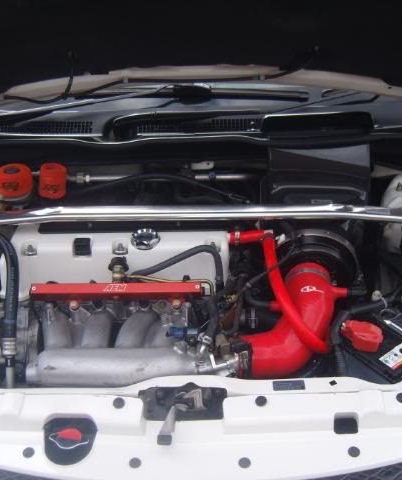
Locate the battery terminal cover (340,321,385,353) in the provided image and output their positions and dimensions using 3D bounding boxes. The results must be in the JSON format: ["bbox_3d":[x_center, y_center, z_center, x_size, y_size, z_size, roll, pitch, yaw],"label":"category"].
[{"bbox_3d":[0.312,0.181,1.232,0.073,0.048,0.046,17,38,23],"label":"battery terminal cover"}]

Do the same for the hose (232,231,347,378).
[{"bbox_3d":[0.176,0.137,1.319,0.223,0.190,0.290,0,35,0],"label":"hose"}]

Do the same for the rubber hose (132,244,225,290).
[{"bbox_3d":[-0.045,0.063,1.298,0.190,0.085,0.070,0,35,0],"label":"rubber hose"}]

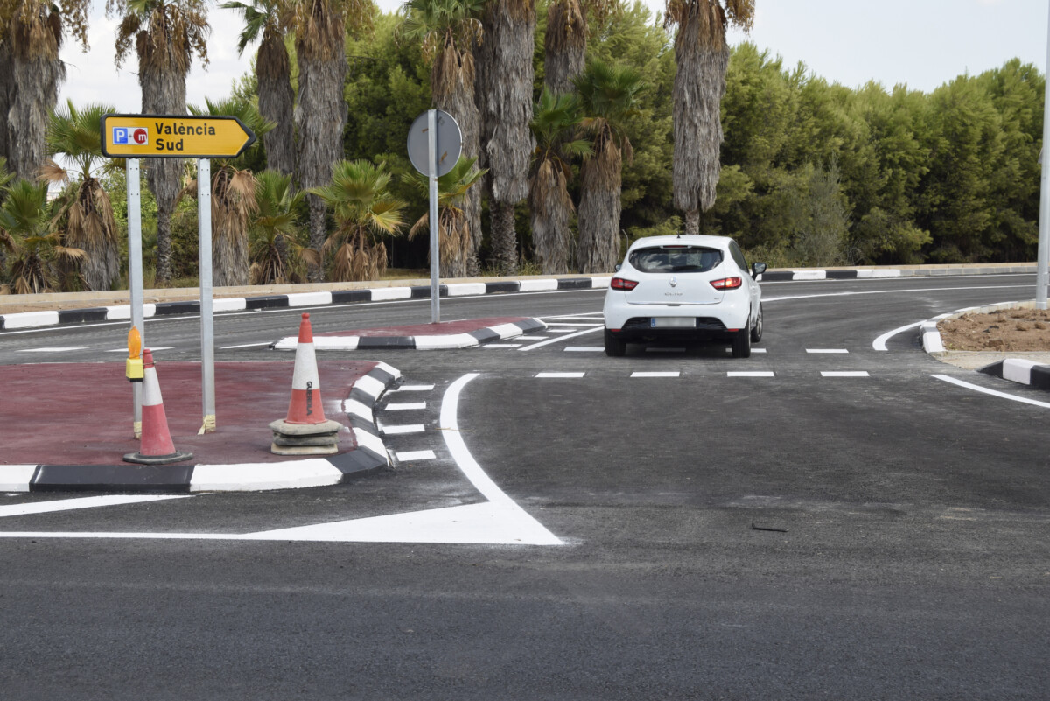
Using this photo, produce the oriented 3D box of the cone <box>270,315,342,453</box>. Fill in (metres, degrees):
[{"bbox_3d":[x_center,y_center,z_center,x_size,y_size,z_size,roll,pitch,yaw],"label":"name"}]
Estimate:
[{"bbox_3d":[-1.423,0.205,11.288,0.460,0.890,0.460,-1,4,-7],"label":"cone"}]

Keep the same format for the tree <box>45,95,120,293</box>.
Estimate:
[{"bbox_3d":[-9.052,-3.188,35.860,1.602,3.847,1.602,-1,4,-14],"label":"tree"}]

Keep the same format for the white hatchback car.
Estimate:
[{"bbox_3d":[2.038,-0.744,21.765,1.800,1.445,4.060,1,4,10],"label":"white hatchback car"}]

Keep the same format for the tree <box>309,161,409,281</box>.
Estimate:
[{"bbox_3d":[-3.759,-2.970,39.888,2.199,2.777,2.199,-1,4,-5],"label":"tree"}]

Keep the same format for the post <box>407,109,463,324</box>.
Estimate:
[{"bbox_3d":[-1.257,-1.846,24.330,0.910,2.987,0.110,2,5,32],"label":"post"}]

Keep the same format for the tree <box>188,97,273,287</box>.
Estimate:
[{"bbox_3d":[-6.199,-3.338,36.852,1.812,3.977,1.812,-1,4,-9],"label":"tree"}]

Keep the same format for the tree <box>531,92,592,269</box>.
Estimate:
[{"bbox_3d":[0.884,-4.332,44.803,1.575,4.732,1.575,0,4,1],"label":"tree"}]

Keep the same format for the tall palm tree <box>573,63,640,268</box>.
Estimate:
[{"bbox_3d":[2.129,-4.745,45.074,1.721,5.506,1.721,0,4,3],"label":"tall palm tree"}]

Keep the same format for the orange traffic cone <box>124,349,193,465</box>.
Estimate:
[{"bbox_3d":[-2.290,0.339,10.888,0.425,0.700,0.420,-5,4,-12],"label":"orange traffic cone"}]

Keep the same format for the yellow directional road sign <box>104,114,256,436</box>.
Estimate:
[{"bbox_3d":[-2.407,-0.517,12.296,1.200,2.218,0.100,-4,5,-39],"label":"yellow directional road sign"}]

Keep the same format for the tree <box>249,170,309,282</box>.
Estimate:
[{"bbox_3d":[-5.348,-2.708,38.203,1.359,2.515,1.359,-1,4,-8],"label":"tree"}]

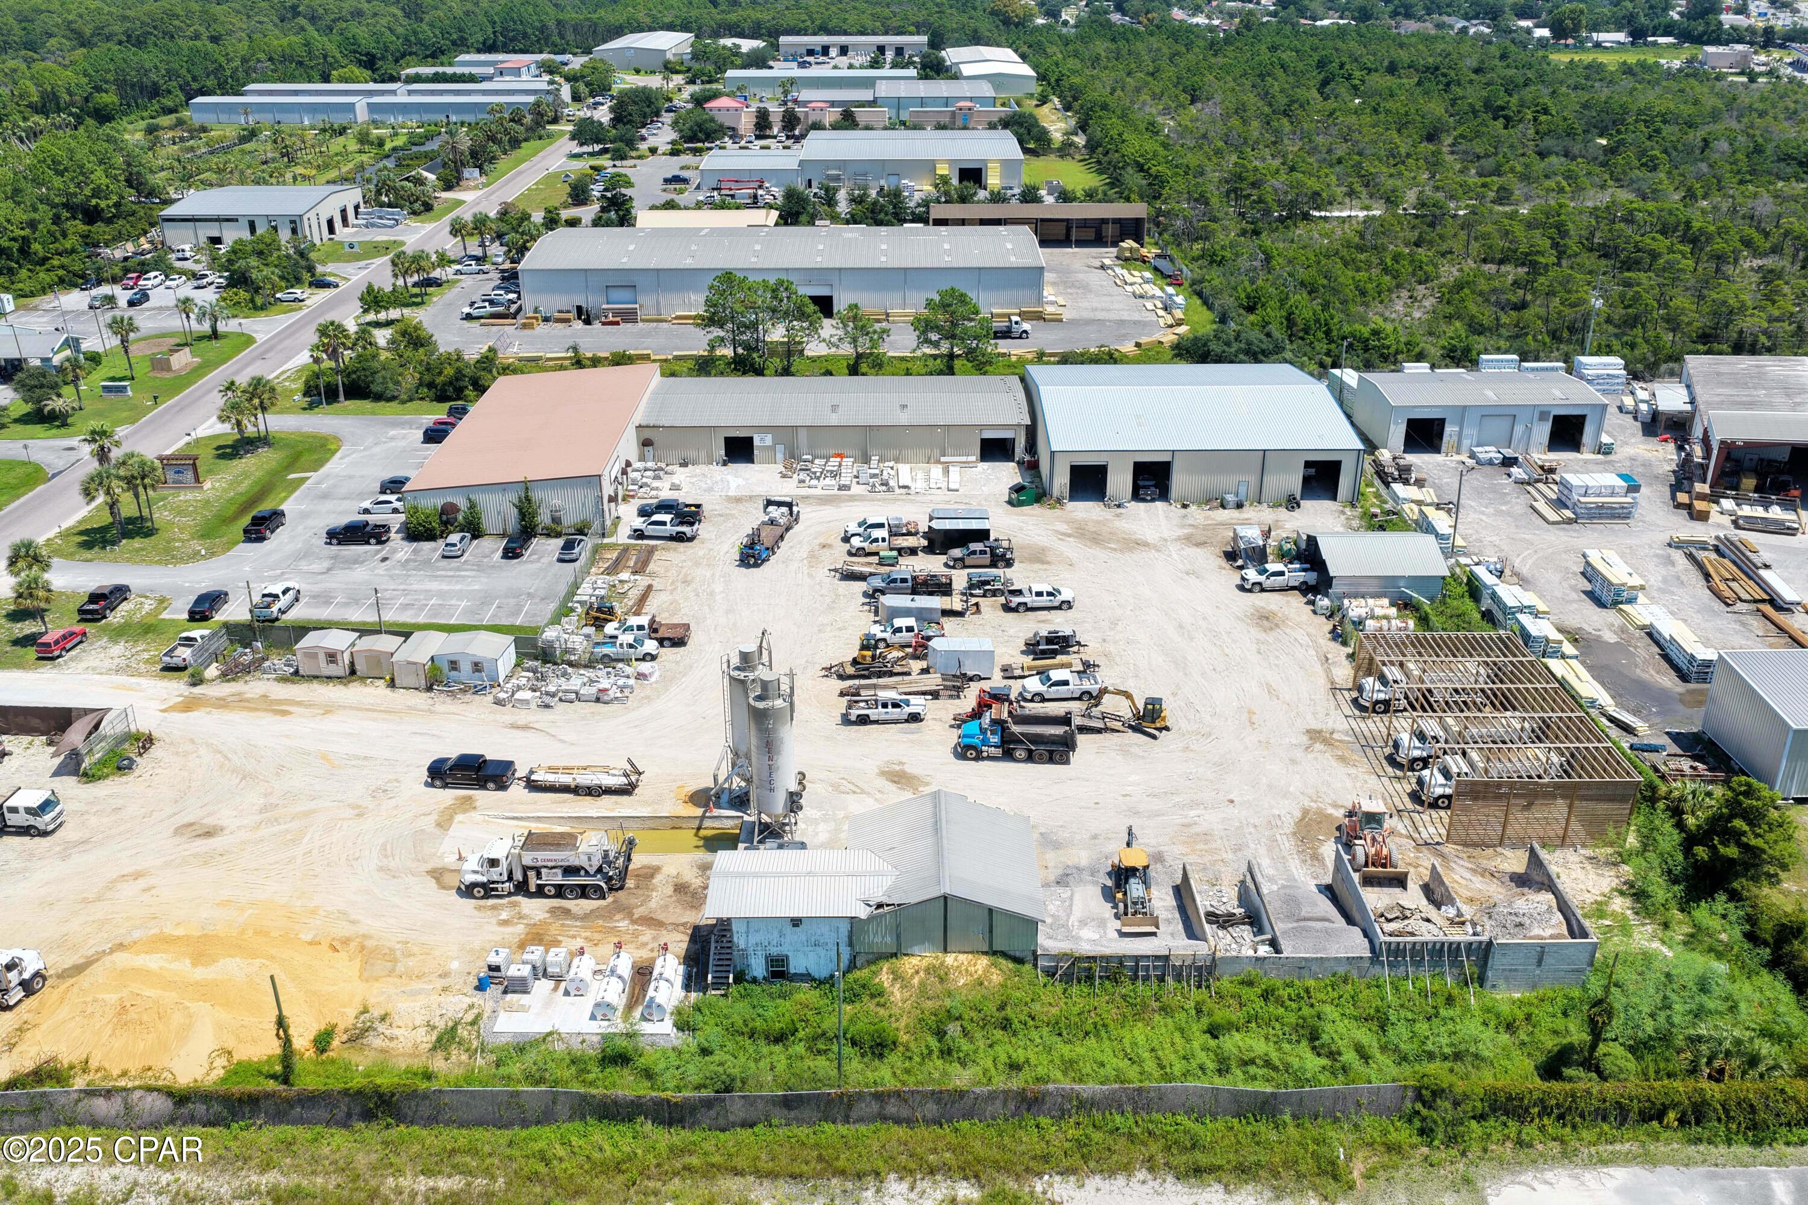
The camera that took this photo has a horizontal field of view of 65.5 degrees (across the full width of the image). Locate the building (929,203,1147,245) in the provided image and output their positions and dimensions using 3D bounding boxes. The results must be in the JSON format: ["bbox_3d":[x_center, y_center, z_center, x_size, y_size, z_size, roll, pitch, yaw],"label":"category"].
[{"bbox_3d":[22.950,-66.590,244.535,36.740,7.289,11.328,0,26,0],"label":"building"}]

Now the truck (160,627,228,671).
[{"bbox_3d":[-55.700,3.320,110.409,2.000,1.850,5.600,2,26,4],"label":"truck"}]

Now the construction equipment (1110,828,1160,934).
[{"bbox_3d":[13.500,16.201,82.588,2.200,3.300,6.600,0,26,1],"label":"construction equipment"}]

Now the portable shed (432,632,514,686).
[{"bbox_3d":[-32.750,4.174,107.653,4.900,2.750,3.750,4,26,7],"label":"portable shed"}]

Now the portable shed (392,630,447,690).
[{"bbox_3d":[-36.980,4.336,107.636,2.600,2.400,4.900,1,26,3],"label":"portable shed"}]

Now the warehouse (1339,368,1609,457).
[{"bbox_3d":[63.477,-21.465,155.945,22.900,6.100,12.000,0,26,0],"label":"warehouse"}]

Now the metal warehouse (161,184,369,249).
[{"bbox_3d":[-113.866,-69.674,251.361,24.329,6.796,27.383,0,26,1],"label":"metal warehouse"}]

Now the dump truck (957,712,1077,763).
[{"bbox_3d":[7.980,9.100,97.657,8.300,3.300,2.600,2,26,4],"label":"dump truck"}]

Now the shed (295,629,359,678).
[{"bbox_3d":[-44.720,3.875,109.403,3.900,2.530,3.050,1,26,3],"label":"shed"}]

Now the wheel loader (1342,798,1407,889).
[{"bbox_3d":[28.517,14.160,85.677,2.650,3.250,6.800,0,26,0],"label":"wheel loader"}]

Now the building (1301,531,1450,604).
[{"bbox_3d":[40.273,-3.507,120.759,9.900,4.500,9.150,0,26,0],"label":"building"}]

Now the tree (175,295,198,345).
[{"bbox_3d":[-95.139,-37.638,186.926,2.970,6.732,2.970,0,26,0],"label":"tree"}]

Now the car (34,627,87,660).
[{"bbox_3d":[-66.854,2.970,111.603,1.760,1.660,4.350,1,26,3],"label":"car"}]

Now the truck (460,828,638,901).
[{"bbox_3d":[-21.200,15.470,84.076,10.400,3.600,2.650,0,26,0],"label":"truck"}]

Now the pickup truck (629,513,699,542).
[{"bbox_3d":[-22.250,-7.092,131.421,6.250,1.980,2.050,4,26,8],"label":"pickup truck"}]

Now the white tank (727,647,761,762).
[{"bbox_3d":[-9.576,6.662,88.439,2.550,8.900,2.550,0,26,0],"label":"white tank"}]

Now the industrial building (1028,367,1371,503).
[{"bbox_3d":[29.409,-19.535,150.536,30.500,7.600,29.600,0,26,0],"label":"industrial building"}]

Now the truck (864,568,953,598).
[{"bbox_3d":[0.434,-1.785,120.372,7.400,2.060,2.300,0,26,0],"label":"truck"}]

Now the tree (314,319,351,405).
[{"bbox_3d":[-65.924,-27.986,163.722,4.200,9.800,4.200,0,26,0],"label":"tree"}]

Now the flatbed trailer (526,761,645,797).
[{"bbox_3d":[-21.400,11.443,93.900,7.800,1.850,2.400,2,26,4],"label":"flatbed trailer"}]

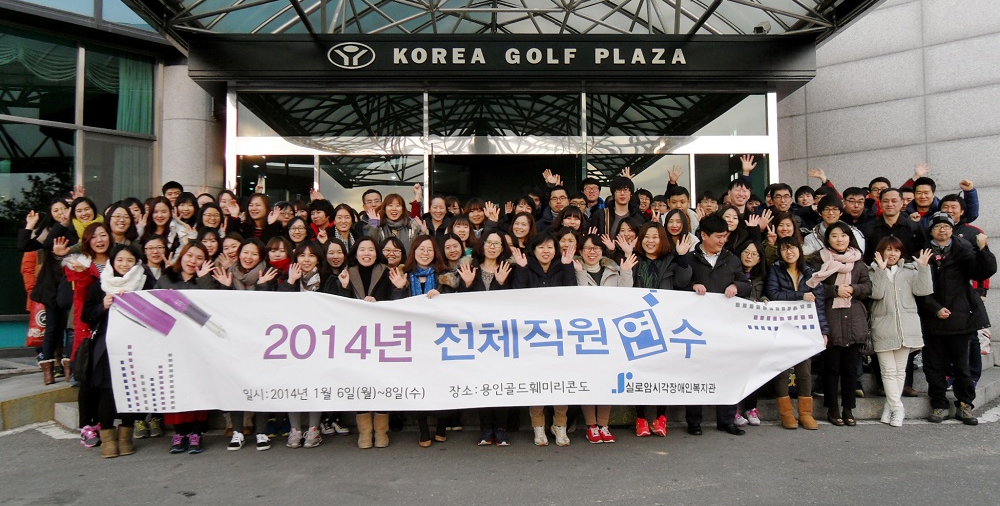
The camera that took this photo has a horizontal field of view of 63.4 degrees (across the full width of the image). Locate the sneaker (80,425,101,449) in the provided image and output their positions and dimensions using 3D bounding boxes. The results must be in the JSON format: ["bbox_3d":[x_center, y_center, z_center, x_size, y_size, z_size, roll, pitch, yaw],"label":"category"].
[{"bbox_3d":[-3.063,1.376,6.050,0.100,0.115,0.250,2,-4,-34],"label":"sneaker"}]

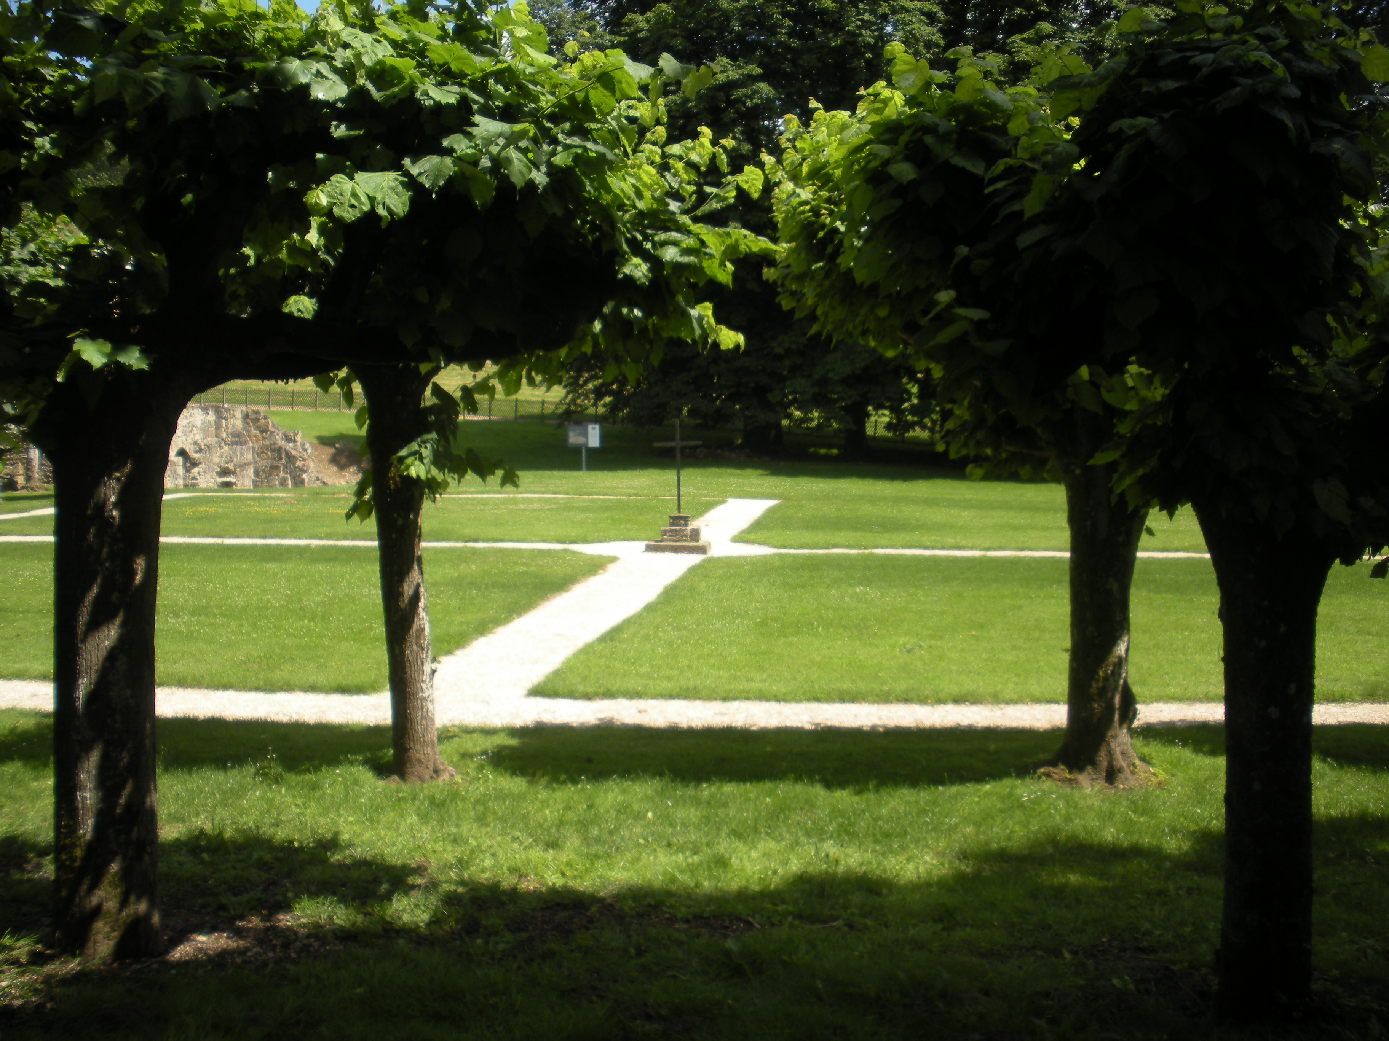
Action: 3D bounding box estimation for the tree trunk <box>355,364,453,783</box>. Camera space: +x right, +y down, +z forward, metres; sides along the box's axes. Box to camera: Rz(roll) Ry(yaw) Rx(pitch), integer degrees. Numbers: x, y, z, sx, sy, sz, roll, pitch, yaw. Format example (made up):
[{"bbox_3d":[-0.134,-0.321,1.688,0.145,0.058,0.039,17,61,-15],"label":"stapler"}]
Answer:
[{"bbox_3d":[-1.607,0.287,7.674,0.460,2.240,0.400,0,5,0],"label":"tree trunk"}]

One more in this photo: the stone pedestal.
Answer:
[{"bbox_3d":[-0.247,0.179,20.590,0.880,0.520,0.880,1,5,9],"label":"stone pedestal"}]

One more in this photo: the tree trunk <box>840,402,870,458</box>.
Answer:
[{"bbox_3d":[5.481,-3.064,47.845,0.900,1.950,0.850,0,5,0],"label":"tree trunk"}]

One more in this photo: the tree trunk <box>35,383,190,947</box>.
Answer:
[{"bbox_3d":[-2.215,0.538,5.295,0.530,2.170,0.480,0,5,0],"label":"tree trunk"}]

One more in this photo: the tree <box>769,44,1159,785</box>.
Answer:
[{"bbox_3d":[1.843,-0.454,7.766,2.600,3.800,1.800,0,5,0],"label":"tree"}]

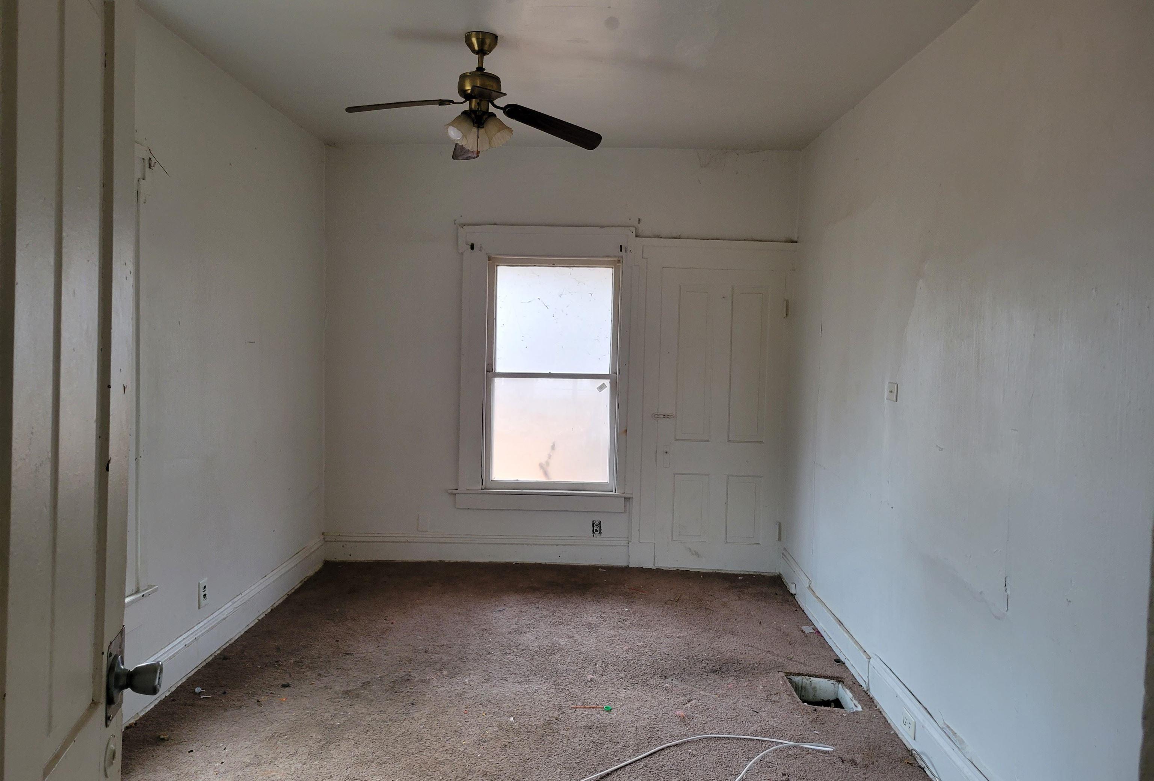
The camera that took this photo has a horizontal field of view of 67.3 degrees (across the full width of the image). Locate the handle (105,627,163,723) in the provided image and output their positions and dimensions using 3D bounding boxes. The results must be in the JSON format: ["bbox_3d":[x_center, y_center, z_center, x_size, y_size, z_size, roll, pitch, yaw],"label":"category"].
[{"bbox_3d":[-0.668,0.433,1.321,0.064,0.112,0.088,0,3,-15],"label":"handle"}]

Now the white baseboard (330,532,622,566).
[{"bbox_3d":[-0.656,1.041,5.669,1.989,0.194,0.025,1,3,1],"label":"white baseboard"}]

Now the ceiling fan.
[{"bbox_3d":[-0.391,-1.186,3.464,1.030,0.485,1.030,0,3,-13],"label":"ceiling fan"}]

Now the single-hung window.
[{"bbox_3d":[-0.162,-0.094,5.641,0.859,1.503,0.100,1,3,1],"label":"single-hung window"}]

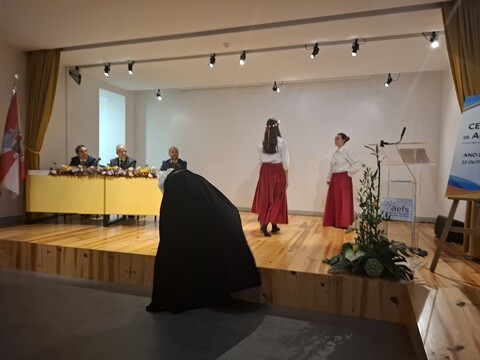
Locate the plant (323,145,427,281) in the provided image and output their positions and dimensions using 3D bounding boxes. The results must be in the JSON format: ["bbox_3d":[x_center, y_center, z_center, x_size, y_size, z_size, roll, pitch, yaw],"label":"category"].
[{"bbox_3d":[1.239,0.255,3.008,0.840,1.170,0.680,1,3,17],"label":"plant"}]

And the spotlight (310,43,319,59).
[{"bbox_3d":[1.034,-1.774,4.385,0.100,0.210,0.150,3,3,41],"label":"spotlight"}]

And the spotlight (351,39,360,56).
[{"bbox_3d":[1.485,-1.704,4.100,0.110,0.220,0.140,2,3,18],"label":"spotlight"}]

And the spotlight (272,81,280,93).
[{"bbox_3d":[0.721,-1.828,6.267,0.120,0.220,0.150,-1,3,-37],"label":"spotlight"}]

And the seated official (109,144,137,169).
[{"bbox_3d":[-2.001,0.044,5.402,0.500,1.270,0.700,0,3,-6],"label":"seated official"}]

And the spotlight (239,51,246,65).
[{"bbox_3d":[0.040,-1.790,4.687,0.100,0.200,0.140,2,3,21],"label":"spotlight"}]

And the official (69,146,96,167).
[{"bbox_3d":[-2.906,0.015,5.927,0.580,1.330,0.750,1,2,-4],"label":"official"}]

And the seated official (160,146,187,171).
[{"bbox_3d":[-1.096,0.073,5.218,0.500,1.250,0.700,0,3,-3],"label":"seated official"}]

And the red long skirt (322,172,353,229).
[{"bbox_3d":[1.614,0.317,5.191,0.460,0.900,0.490,1,2,0],"label":"red long skirt"}]

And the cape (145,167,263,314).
[{"bbox_3d":[-0.320,0.547,3.058,0.860,1.270,0.660,3,3,37],"label":"cape"}]

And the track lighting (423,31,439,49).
[{"bbox_3d":[2.288,-1.683,3.820,0.150,0.200,0.150,2,3,23],"label":"track lighting"}]

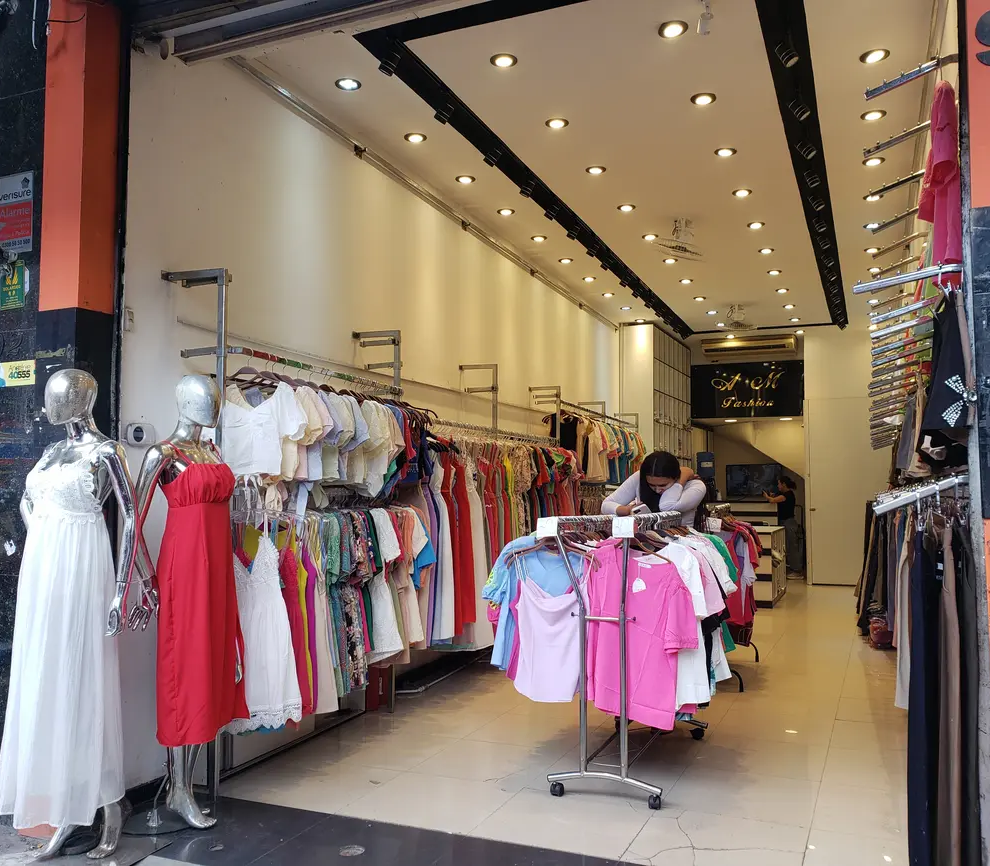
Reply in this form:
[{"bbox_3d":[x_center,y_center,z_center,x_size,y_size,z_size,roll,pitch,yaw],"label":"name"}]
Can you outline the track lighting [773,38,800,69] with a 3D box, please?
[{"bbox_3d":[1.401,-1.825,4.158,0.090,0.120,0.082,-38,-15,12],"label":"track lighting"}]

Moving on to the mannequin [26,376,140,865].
[{"bbox_3d":[-1.535,0.640,3.177,0.510,1.760,0.390,-1,-4,19],"label":"mannequin"}]

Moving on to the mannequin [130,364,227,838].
[{"bbox_3d":[-1.216,0.653,3.500,0.380,1.790,0.480,-2,-5,30],"label":"mannequin"}]

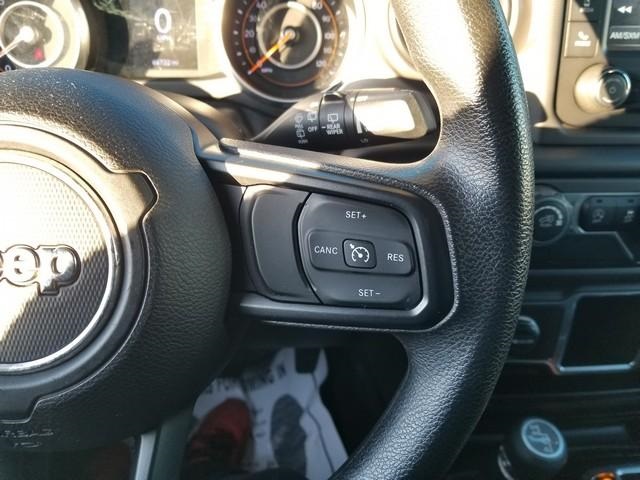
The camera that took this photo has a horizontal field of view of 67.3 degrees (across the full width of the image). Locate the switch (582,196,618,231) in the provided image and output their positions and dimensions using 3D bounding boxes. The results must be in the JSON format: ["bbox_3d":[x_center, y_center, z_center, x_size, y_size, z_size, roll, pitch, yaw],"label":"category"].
[{"bbox_3d":[0.218,-0.021,0.377,0.027,0.026,0.012,0,11,0],"label":"switch"}]

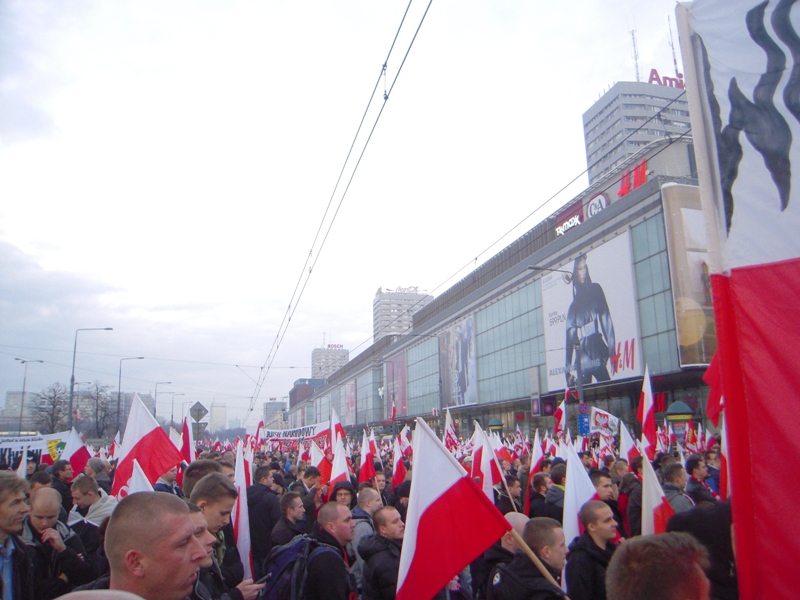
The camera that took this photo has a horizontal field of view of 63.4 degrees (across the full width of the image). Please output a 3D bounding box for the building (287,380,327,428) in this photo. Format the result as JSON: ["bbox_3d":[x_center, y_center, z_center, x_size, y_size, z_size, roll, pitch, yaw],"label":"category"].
[{"bbox_3d":[-65.099,87.707,507.050,32.000,46.000,60.000,2,-12,-13],"label":"building"}]

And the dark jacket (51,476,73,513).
[{"bbox_3d":[-3.923,2.347,7.500,0.320,0.700,0.500,4,-13,-25],"label":"dark jacket"}]

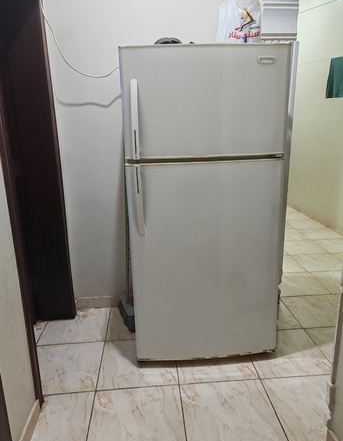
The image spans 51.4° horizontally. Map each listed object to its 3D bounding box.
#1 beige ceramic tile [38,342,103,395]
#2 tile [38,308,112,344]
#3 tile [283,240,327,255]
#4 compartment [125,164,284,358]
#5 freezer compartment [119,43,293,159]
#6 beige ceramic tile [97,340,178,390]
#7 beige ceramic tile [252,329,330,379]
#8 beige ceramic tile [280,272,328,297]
[{"bbox_3d":[-0.636,0.866,2.103,0.445,0.010,0.445,-2,15,-4],"label":"beige ceramic tile"},{"bbox_3d":[-0.669,0.750,2.531,0.445,0.010,0.445,-2,15,-4],"label":"tile"},{"bbox_3d":[1.449,0.305,3.961,0.445,0.010,0.445,-2,15,-4],"label":"tile"},{"bbox_3d":[0.170,0.155,2.261,0.807,1.145,0.670,-2,15,-3],"label":"compartment"},{"bbox_3d":[0.150,-0.647,2.042,0.807,0.520,0.670,-2,15,-3],"label":"freezer compartment"},{"bbox_3d":[-0.193,0.847,2.132,0.445,0.010,0.445,-2,15,-4],"label":"beige ceramic tile"},{"bbox_3d":[0.695,0.809,2.190,0.445,0.010,0.445,-2,15,-4],"label":"beige ceramic tile"},{"bbox_3d":[1.072,0.557,3.075,0.445,0.010,0.445,-2,15,-4],"label":"beige ceramic tile"}]

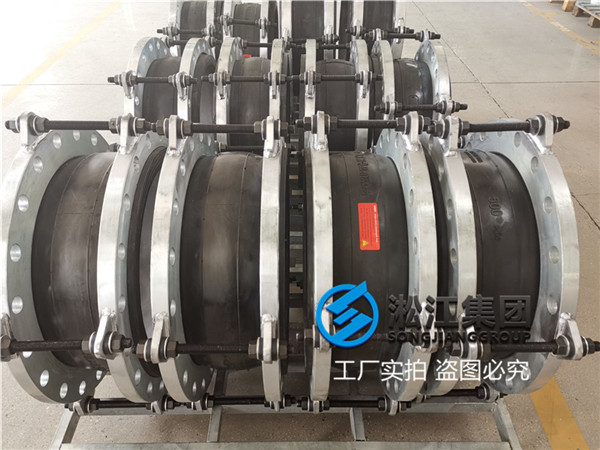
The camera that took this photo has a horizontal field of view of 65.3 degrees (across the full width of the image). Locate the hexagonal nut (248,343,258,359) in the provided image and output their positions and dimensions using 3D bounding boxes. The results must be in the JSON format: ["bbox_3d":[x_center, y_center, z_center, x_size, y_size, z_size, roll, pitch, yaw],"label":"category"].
[{"bbox_3d":[-0.087,0.235,0.881,0.018,0.030,0.035,0,75,0],"label":"hexagonal nut"}]

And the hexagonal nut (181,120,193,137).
[{"bbox_3d":[-0.234,-0.204,0.993,0.018,0.035,0.030,0,20,0],"label":"hexagonal nut"}]

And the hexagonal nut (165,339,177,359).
[{"bbox_3d":[-0.237,0.234,0.882,0.018,0.030,0.035,0,52,0],"label":"hexagonal nut"}]

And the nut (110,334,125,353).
[{"bbox_3d":[-0.331,0.218,0.859,0.018,0.035,0.030,0,-4,-2],"label":"nut"}]

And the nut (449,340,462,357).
[{"bbox_3d":[0.299,0.239,0.912,0.017,0.030,0.034,0,3,0],"label":"nut"}]

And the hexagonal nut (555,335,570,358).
[{"bbox_3d":[0.500,0.235,0.903,0.018,0.030,0.035,0,47,2],"label":"hexagonal nut"}]

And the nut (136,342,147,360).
[{"bbox_3d":[-0.294,0.235,0.883,0.018,0.030,0.035,0,75,0],"label":"nut"}]

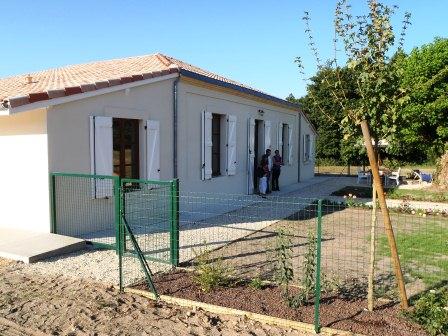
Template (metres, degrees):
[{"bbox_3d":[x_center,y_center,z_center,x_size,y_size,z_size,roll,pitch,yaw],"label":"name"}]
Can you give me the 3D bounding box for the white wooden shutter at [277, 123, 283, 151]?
[{"bbox_3d":[2.408,-0.988,15.486,0.060,1.885,0.592,3,5,28],"label":"white wooden shutter"}]

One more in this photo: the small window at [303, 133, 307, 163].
[{"bbox_3d":[4.232,-1.017,18.948,0.060,1.432,0.505,3,5,28],"label":"small window"}]

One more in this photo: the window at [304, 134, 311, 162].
[{"bbox_3d":[4.471,-1.062,19.571,0.100,1.432,0.979,3,5,28],"label":"window"}]

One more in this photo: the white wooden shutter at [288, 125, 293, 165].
[{"bbox_3d":[3.110,-1.080,16.811,0.060,1.880,0.556,3,5,28],"label":"white wooden shutter"}]

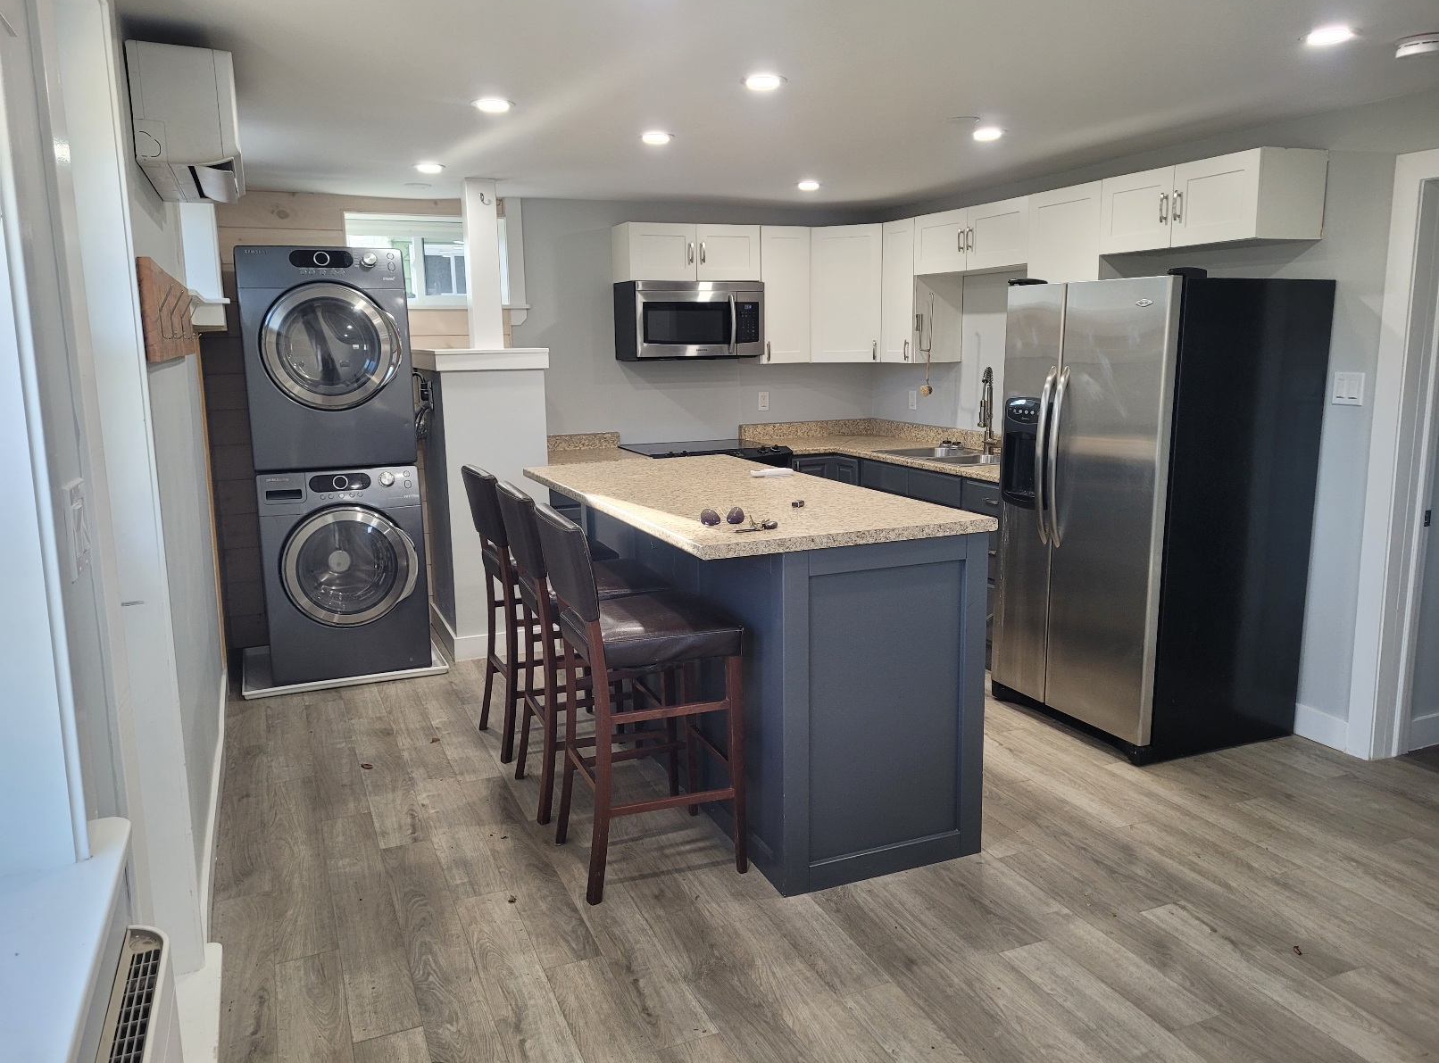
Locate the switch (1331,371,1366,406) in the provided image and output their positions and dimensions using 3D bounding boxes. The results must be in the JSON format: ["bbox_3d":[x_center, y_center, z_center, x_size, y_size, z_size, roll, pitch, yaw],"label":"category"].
[{"bbox_3d":[2.245,-0.508,3.863,0.010,0.115,0.119,-5,11,-22],"label":"switch"}]

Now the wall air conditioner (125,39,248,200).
[{"bbox_3d":[-1.607,-1.214,3.308,0.256,0.307,0.881,-5,11,-22],"label":"wall air conditioner"}]

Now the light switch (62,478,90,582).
[{"bbox_3d":[-0.828,-0.003,1.390,0.014,0.116,0.114,-5,11,-23],"label":"light switch"}]

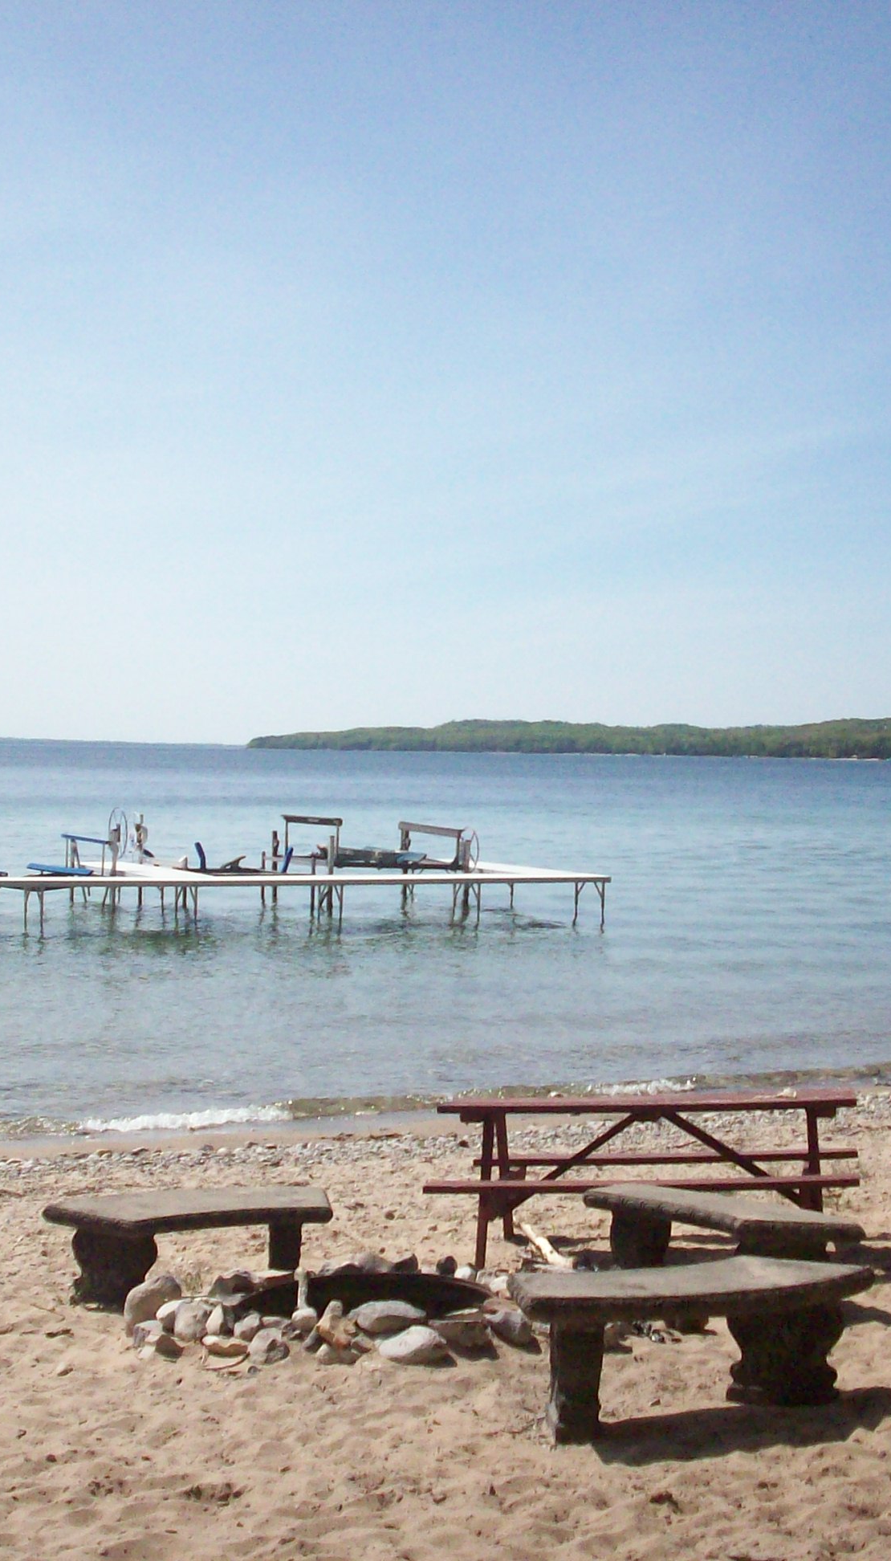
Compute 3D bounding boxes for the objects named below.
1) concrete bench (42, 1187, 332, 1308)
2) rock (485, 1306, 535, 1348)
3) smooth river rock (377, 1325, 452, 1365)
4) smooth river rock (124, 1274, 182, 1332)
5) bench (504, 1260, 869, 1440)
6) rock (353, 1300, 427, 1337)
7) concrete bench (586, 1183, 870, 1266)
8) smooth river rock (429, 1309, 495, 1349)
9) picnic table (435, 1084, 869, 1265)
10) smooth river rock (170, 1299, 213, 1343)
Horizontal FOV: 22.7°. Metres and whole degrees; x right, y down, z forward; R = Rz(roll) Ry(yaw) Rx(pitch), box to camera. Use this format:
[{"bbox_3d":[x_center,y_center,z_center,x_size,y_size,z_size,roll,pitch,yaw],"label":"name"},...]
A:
[{"bbox_3d":[-0.973,1.886,8.935,1.280,0.385,0.520,3,-1,-34],"label":"concrete bench"},{"bbox_3d":[0.226,1.899,7.734,0.185,0.150,0.160,1,1,2],"label":"rock"},{"bbox_3d":[-0.104,1.896,7.477,0.245,0.130,0.180,1,1,-1],"label":"smooth river rock"},{"bbox_3d":[-1.096,1.955,8.334,0.220,0.200,0.170,1,1,-7],"label":"smooth river rock"},{"bbox_3d":[0.701,1.655,6.508,1.260,0.405,0.520,3,-3,-32],"label":"bench"},{"bbox_3d":[-0.200,1.930,8.000,0.270,0.120,0.190,1,1,-1],"label":"rock"},{"bbox_3d":[0.973,1.757,8.130,0.520,0.405,1.260,3,-3,-35],"label":"concrete bench"},{"bbox_3d":[0.057,1.910,7.732,0.235,0.140,0.170,1,1,0],"label":"smooth river rock"},{"bbox_3d":[0.940,1.804,10.056,1.830,0.720,1.530,-2,-4,10],"label":"picnic table"},{"bbox_3d":[-0.924,1.965,8.074,0.150,0.150,0.130,1,1,-7],"label":"smooth river rock"}]

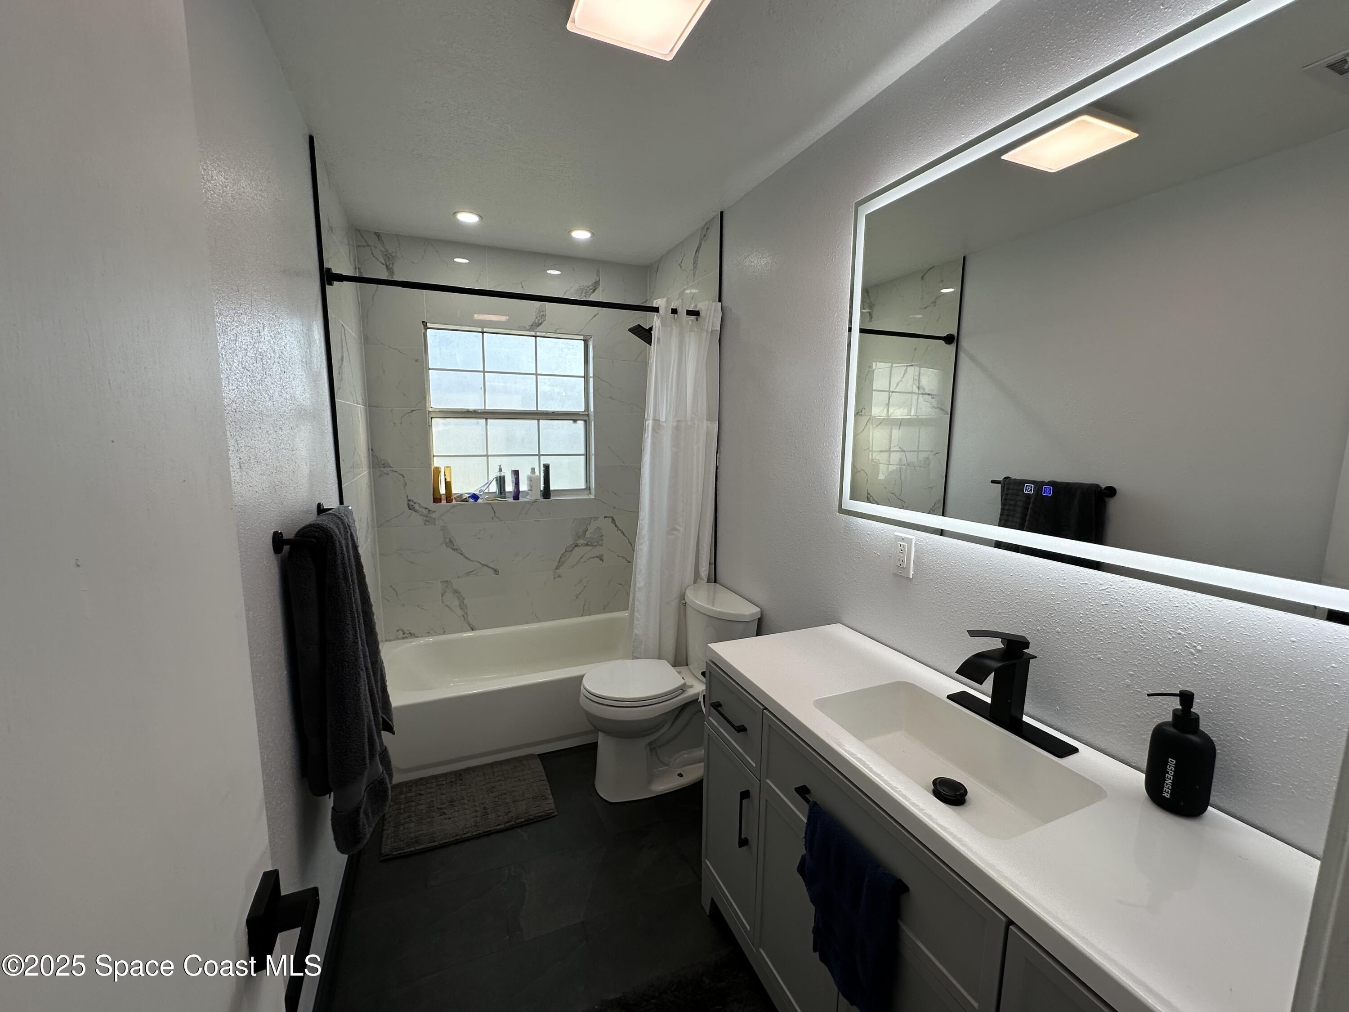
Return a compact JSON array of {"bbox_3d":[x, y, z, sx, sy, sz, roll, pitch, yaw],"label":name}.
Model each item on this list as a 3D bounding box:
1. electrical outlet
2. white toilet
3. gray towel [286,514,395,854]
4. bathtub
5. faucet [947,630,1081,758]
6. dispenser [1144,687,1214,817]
[{"bbox_3d":[0.634,0.140,1.515,0.008,0.117,0.070,-3,9,-23],"label":"electrical outlet"},{"bbox_3d":[-0.061,0.793,2.347,0.686,0.785,0.417,-3,9,-23],"label":"white toilet"},{"bbox_3d":[-0.838,0.410,1.416,0.149,0.785,0.457,-3,9,-23],"label":"gray towel"},{"bbox_3d":[-0.730,0.927,2.898,1.501,0.358,0.770,-3,9,-23],"label":"bathtub"},{"bbox_3d":[0.685,0.364,1.159,0.184,0.221,0.260,-3,9,-23],"label":"faucet"},{"bbox_3d":[0.839,0.408,0.913,0.112,0.204,0.087,-1,8,-10],"label":"dispenser"}]

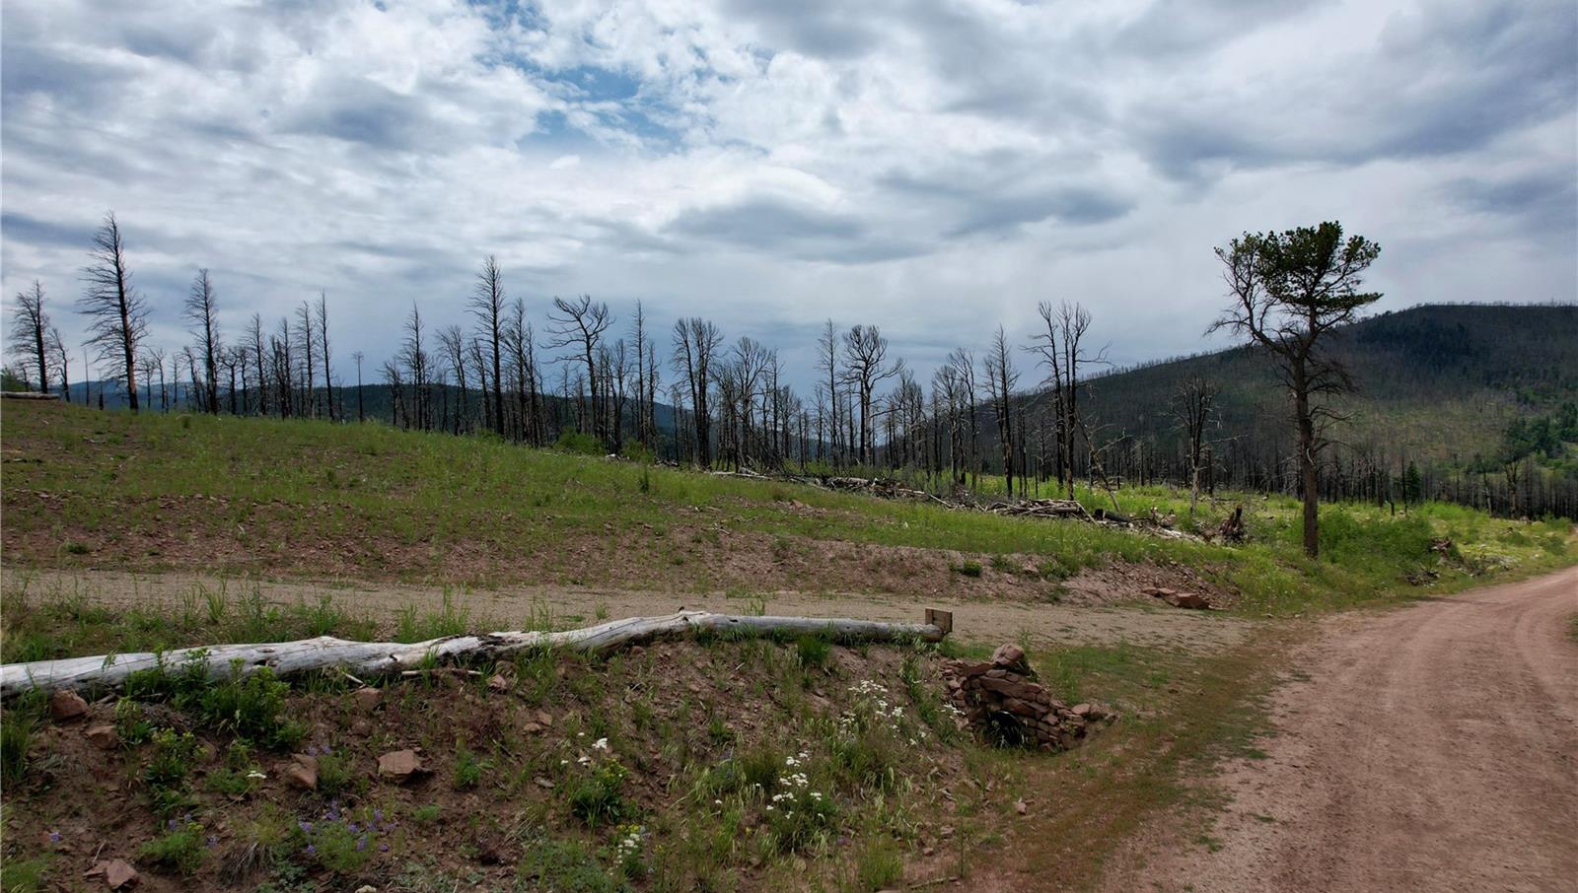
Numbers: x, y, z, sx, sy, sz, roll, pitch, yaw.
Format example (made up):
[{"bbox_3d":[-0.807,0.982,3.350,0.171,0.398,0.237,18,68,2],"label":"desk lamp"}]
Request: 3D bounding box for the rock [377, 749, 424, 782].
[{"bbox_3d":[-3.183,2.615,7.900,0.366,0.210,0.290,-2,1,-22],"label":"rock"}]

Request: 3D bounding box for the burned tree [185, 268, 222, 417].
[{"bbox_3d":[-36.447,-6.466,60.001,2.033,9.308,1.931,-2,1,-31],"label":"burned tree"}]

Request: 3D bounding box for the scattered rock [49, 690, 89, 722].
[{"bbox_3d":[-6.269,2.265,8.400,0.297,0.240,0.270,-2,1,-37],"label":"scattered rock"}]

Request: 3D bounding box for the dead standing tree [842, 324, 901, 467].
[{"bbox_3d":[5.527,-3.259,64.001,3.914,9.679,3.719,-1,1,5],"label":"dead standing tree"}]

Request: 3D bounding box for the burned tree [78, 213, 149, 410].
[{"bbox_3d":[-37.844,-7.482,54.002,3.224,11.264,3.062,-2,1,-35],"label":"burned tree"}]

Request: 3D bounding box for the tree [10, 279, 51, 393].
[{"bbox_3d":[-48.764,-7.019,62.001,2.057,7.517,1.954,-2,1,-38],"label":"tree"}]

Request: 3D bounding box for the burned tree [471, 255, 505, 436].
[{"bbox_3d":[-17.748,-5.795,57.002,1.949,10.849,1.851,-2,1,-17],"label":"burned tree"}]

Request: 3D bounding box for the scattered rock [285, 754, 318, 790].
[{"bbox_3d":[-3.895,2.603,7.700,0.237,0.240,0.220,-2,1,-27],"label":"scattered rock"}]

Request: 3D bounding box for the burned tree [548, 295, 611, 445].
[{"bbox_3d":[-12.571,-4.544,58.001,3.770,9.149,3.581,-2,1,-12],"label":"burned tree"}]

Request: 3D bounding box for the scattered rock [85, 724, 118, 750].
[{"bbox_3d":[-5.775,2.443,8.100,0.254,0.170,0.220,-2,1,-36],"label":"scattered rock"}]

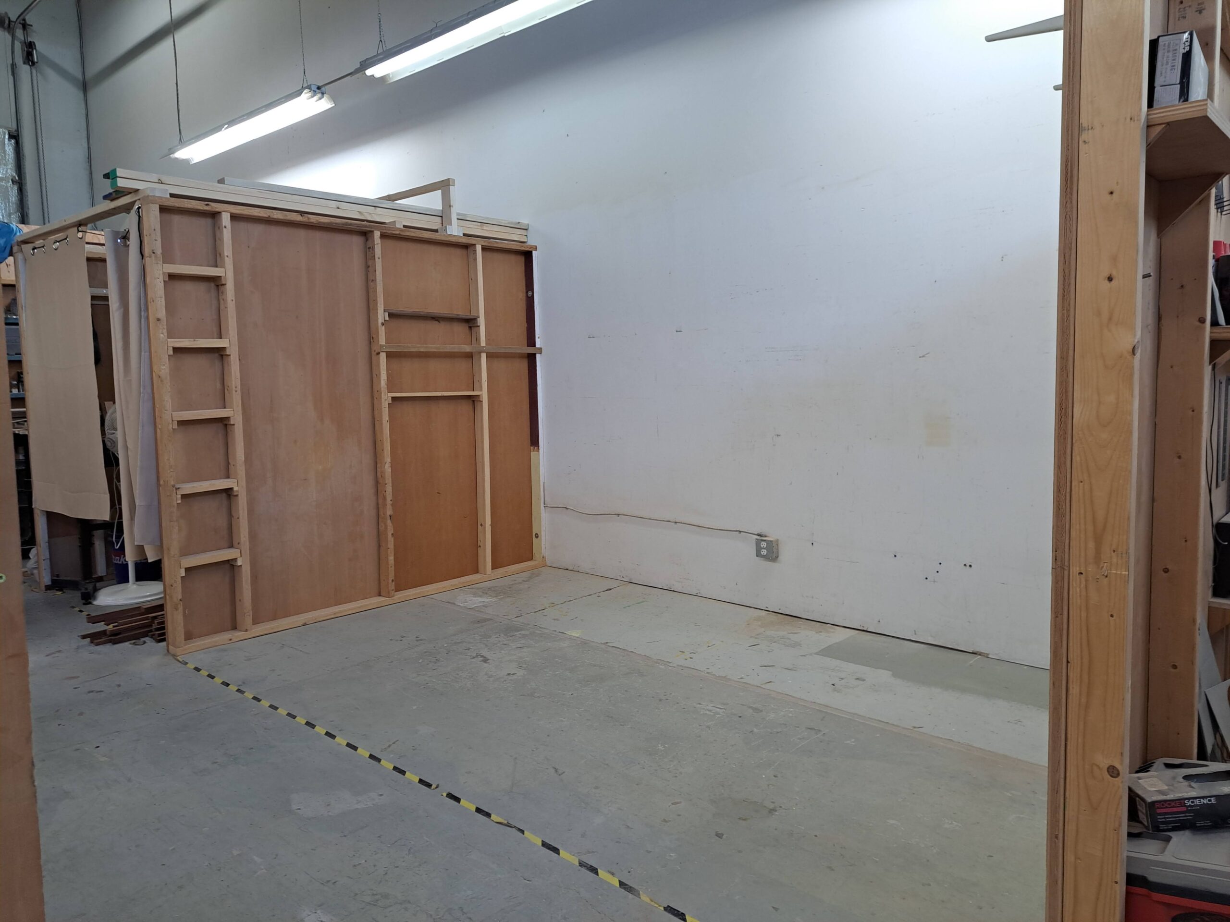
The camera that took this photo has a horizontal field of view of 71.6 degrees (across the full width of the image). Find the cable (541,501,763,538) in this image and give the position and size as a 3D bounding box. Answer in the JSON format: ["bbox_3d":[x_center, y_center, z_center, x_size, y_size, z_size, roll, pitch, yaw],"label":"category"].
[{"bbox_3d":[0.171,0.364,5.248,1.750,0.036,0.016,5,8,41],"label":"cable"}]

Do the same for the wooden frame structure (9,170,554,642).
[{"bbox_3d":[-2.041,-0.446,5.486,2.030,2.430,2.440,5,8,41],"label":"wooden frame structure"}]

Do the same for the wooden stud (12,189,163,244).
[{"bbox_3d":[-2.814,-1.261,4.505,2.000,0.038,0.089,5,8,41],"label":"wooden stud"}]

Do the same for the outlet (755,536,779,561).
[{"bbox_3d":[0.832,0.477,4.656,0.104,0.104,0.052,5,8,41],"label":"outlet"}]

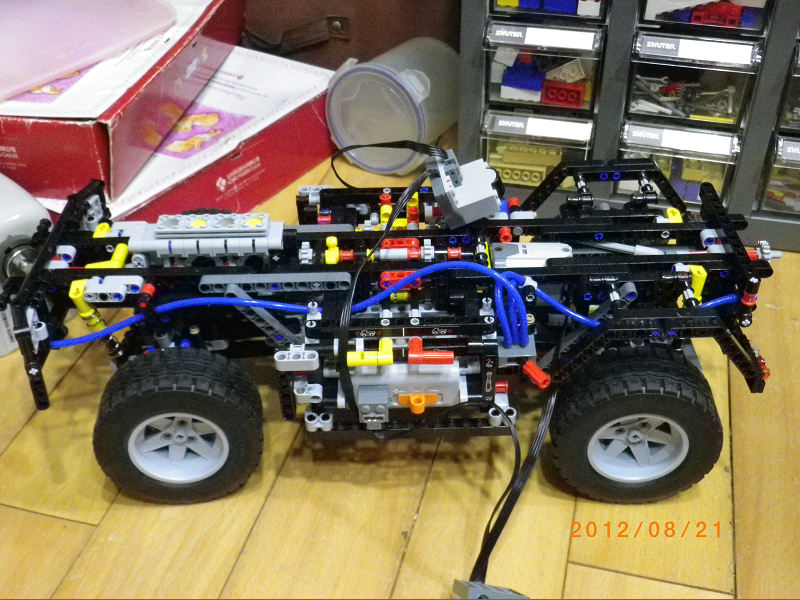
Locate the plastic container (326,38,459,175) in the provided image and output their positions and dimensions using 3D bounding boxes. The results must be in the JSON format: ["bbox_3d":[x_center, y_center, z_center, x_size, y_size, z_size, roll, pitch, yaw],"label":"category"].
[{"bbox_3d":[0.005,-0.190,0.901,0.107,0.107,0.118,17,37,22],"label":"plastic container"}]

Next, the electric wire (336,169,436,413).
[{"bbox_3d":[-0.006,-0.011,0.544,0.060,0.086,0.137,0,36,0],"label":"electric wire"}]

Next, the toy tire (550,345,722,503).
[{"bbox_3d":[0.136,0.074,0.549,0.094,0.094,0.042,2,36,2],"label":"toy tire"}]

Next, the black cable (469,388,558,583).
[{"bbox_3d":[0.061,0.100,0.522,0.052,0.060,0.084,0,38,1],"label":"black cable"}]

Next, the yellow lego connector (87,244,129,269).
[{"bbox_3d":[-0.177,-0.025,0.572,0.022,0.008,0.022,0,38,1],"label":"yellow lego connector"}]

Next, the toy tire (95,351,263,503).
[{"bbox_3d":[-0.127,0.074,0.548,0.094,0.094,0.042,-4,36,-5],"label":"toy tire"}]

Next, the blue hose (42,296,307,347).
[{"bbox_3d":[-0.123,0.012,0.538,0.146,0.029,0.018,0,38,1],"label":"blue hose"}]

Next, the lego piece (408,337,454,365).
[{"bbox_3d":[0.017,0.027,0.506,0.024,0.008,0.015,0,38,1],"label":"lego piece"}]

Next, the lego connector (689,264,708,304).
[{"bbox_3d":[0.171,-0.009,0.544,0.010,0.018,0.013,0,38,1],"label":"lego connector"}]

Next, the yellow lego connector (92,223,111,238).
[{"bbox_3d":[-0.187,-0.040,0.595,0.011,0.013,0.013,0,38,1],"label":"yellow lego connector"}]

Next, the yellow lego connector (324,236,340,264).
[{"bbox_3d":[-0.041,-0.030,0.570,0.008,0.015,0.009,0,38,1],"label":"yellow lego connector"}]

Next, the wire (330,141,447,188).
[{"bbox_3d":[-0.007,-0.085,0.598,0.075,0.047,0.045,0,36,0],"label":"wire"}]

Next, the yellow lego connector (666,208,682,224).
[{"bbox_3d":[0.172,-0.051,0.590,0.009,0.014,0.009,0,36,0],"label":"yellow lego connector"}]

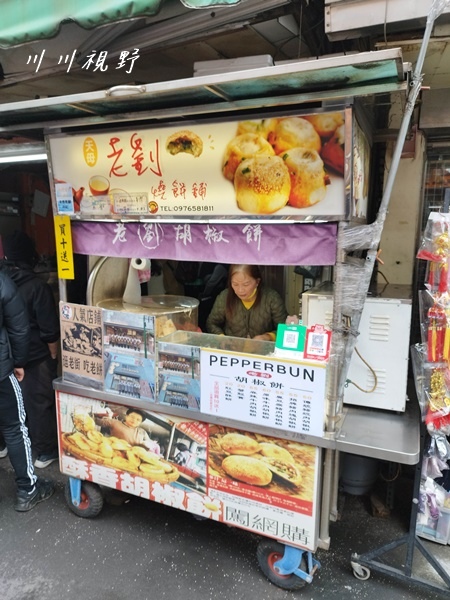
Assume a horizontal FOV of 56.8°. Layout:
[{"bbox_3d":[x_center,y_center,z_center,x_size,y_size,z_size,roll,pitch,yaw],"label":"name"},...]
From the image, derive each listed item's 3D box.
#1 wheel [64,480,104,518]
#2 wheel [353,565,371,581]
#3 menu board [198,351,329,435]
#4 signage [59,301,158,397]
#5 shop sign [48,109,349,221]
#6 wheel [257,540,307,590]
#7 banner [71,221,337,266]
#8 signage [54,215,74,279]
[{"bbox_3d":[-0.791,1.105,2.340,0.255,0.255,0.070,6,11,26],"label":"wheel"},{"bbox_3d":[0.645,1.283,1.957,0.075,0.075,0.026,2,10,6],"label":"wheel"},{"bbox_3d":[0.145,0.382,1.737,0.547,0.299,0.015,5,11,22],"label":"menu board"},{"bbox_3d":[-0.576,0.248,2.021,0.564,0.435,0.015,5,11,22],"label":"signage"},{"bbox_3d":[-0.203,-0.537,1.765,1.397,0.390,0.080,5,11,22],"label":"shop sign"},{"bbox_3d":[0.269,1.196,1.902,0.255,0.255,0.070,7,12,31],"label":"wheel"},{"bbox_3d":[-0.164,-0.252,1.770,1.249,0.165,0.020,5,11,22],"label":"banner"},{"bbox_3d":[-0.778,-0.255,2.021,0.093,0.307,0.012,5,11,22],"label":"signage"}]

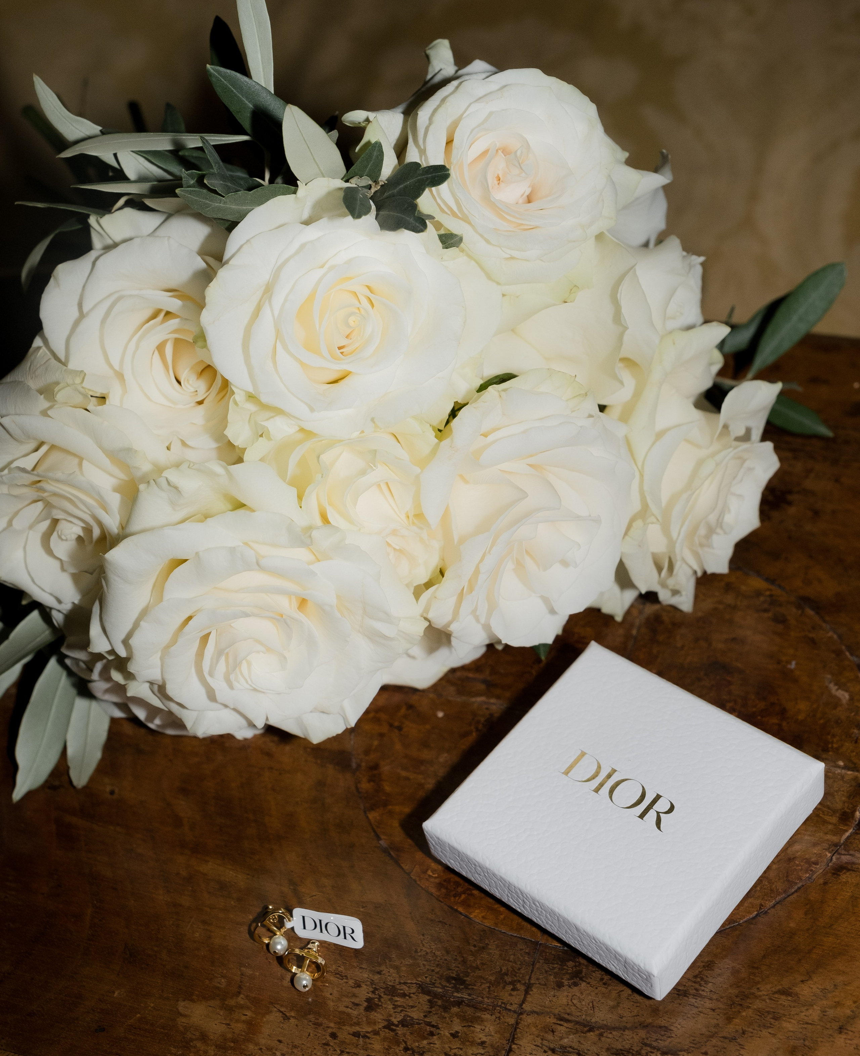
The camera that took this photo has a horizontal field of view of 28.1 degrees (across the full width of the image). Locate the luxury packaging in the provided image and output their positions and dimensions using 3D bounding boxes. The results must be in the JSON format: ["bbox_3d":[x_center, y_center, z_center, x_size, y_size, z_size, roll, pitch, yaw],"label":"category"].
[{"bbox_3d":[0.065,0.094,0.576,0.095,0.016,0.095,28,57,32],"label":"luxury packaging"}]

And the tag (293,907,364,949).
[{"bbox_3d":[-0.033,0.131,0.562,0.025,0.002,0.011,18,36,-17],"label":"tag"}]

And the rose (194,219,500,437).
[{"bbox_3d":[-0.029,-0.073,0.615,0.102,0.066,0.085,0,81,-1],"label":"rose"}]

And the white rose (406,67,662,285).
[{"bbox_3d":[0.039,-0.137,0.668,0.094,0.068,0.082,0,83,1],"label":"white rose"}]

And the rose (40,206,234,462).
[{"bbox_3d":[-0.108,-0.072,0.645,0.080,0.090,0.068,0,13,-17],"label":"rose"}]

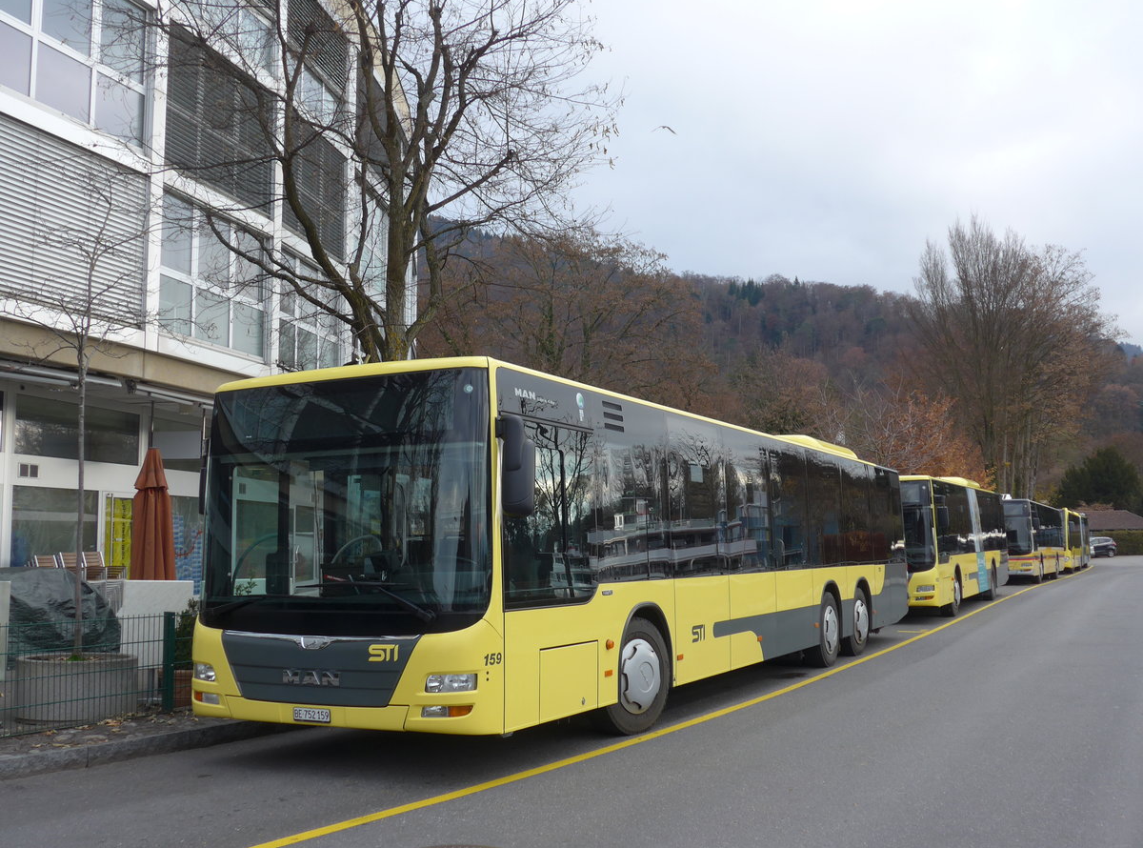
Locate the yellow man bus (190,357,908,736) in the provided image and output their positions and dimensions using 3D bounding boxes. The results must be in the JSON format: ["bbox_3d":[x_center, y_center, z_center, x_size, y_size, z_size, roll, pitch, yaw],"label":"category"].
[{"bbox_3d":[1.327,1.443,13.852,2.580,2.980,13.675,-3,-7,26],"label":"yellow man bus"}]

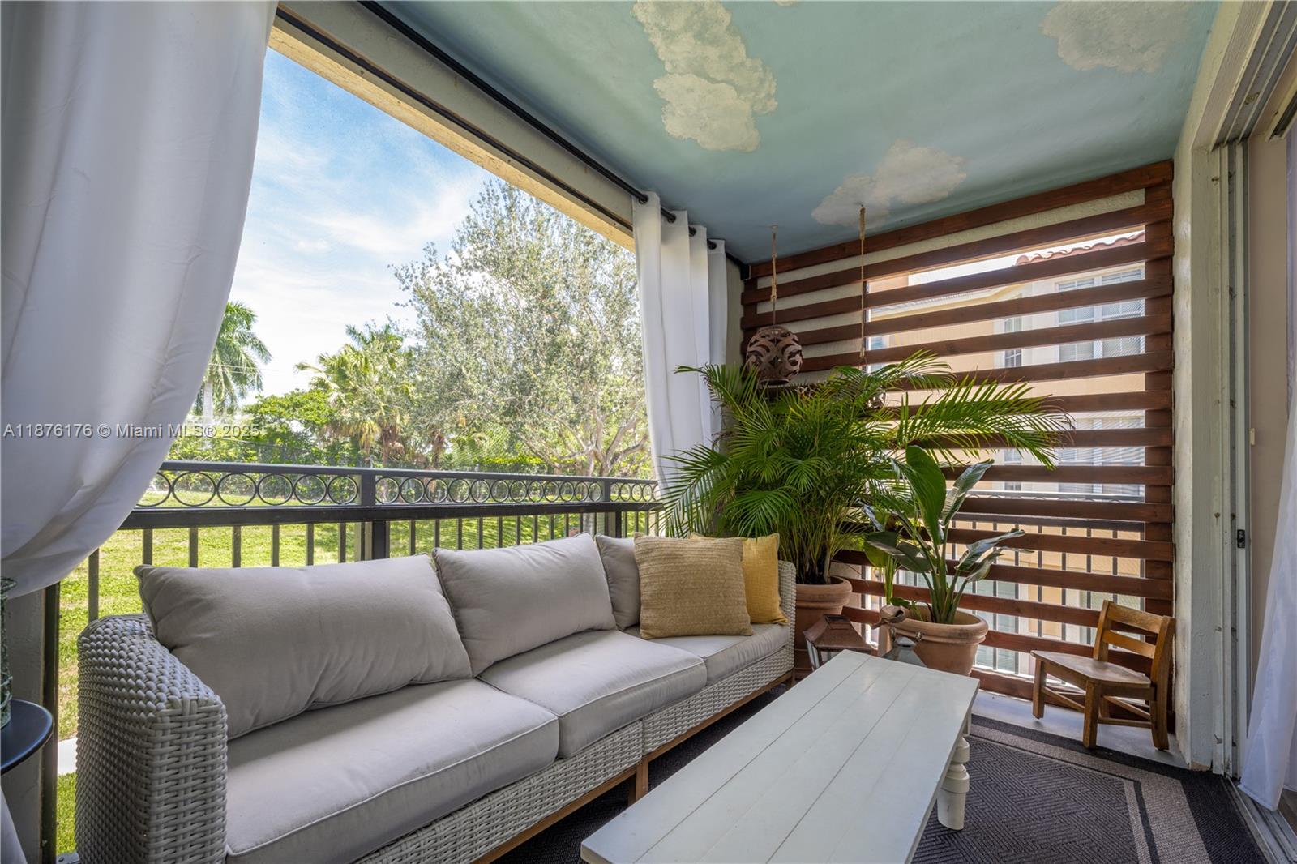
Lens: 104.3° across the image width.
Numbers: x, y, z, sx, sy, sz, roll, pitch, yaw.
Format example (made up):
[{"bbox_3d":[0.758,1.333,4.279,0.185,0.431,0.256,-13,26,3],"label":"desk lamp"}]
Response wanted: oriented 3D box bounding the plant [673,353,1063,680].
[{"bbox_3d":[1.110,0.500,2.820,1.820,1.840,1.150,0,-3,18],"label":"plant"}]

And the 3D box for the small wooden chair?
[{"bbox_3d":[2.120,1.112,2.366,0.410,0.570,0.325,1,-3,-3],"label":"small wooden chair"}]

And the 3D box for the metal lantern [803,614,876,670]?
[{"bbox_3d":[0.935,1.130,2.500,0.265,0.430,0.260,1,-3,-3],"label":"metal lantern"}]

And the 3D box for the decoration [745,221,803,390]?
[{"bbox_3d":[0.825,-0.825,3.310,0.375,1.060,0.375,0,-3,14],"label":"decoration"}]

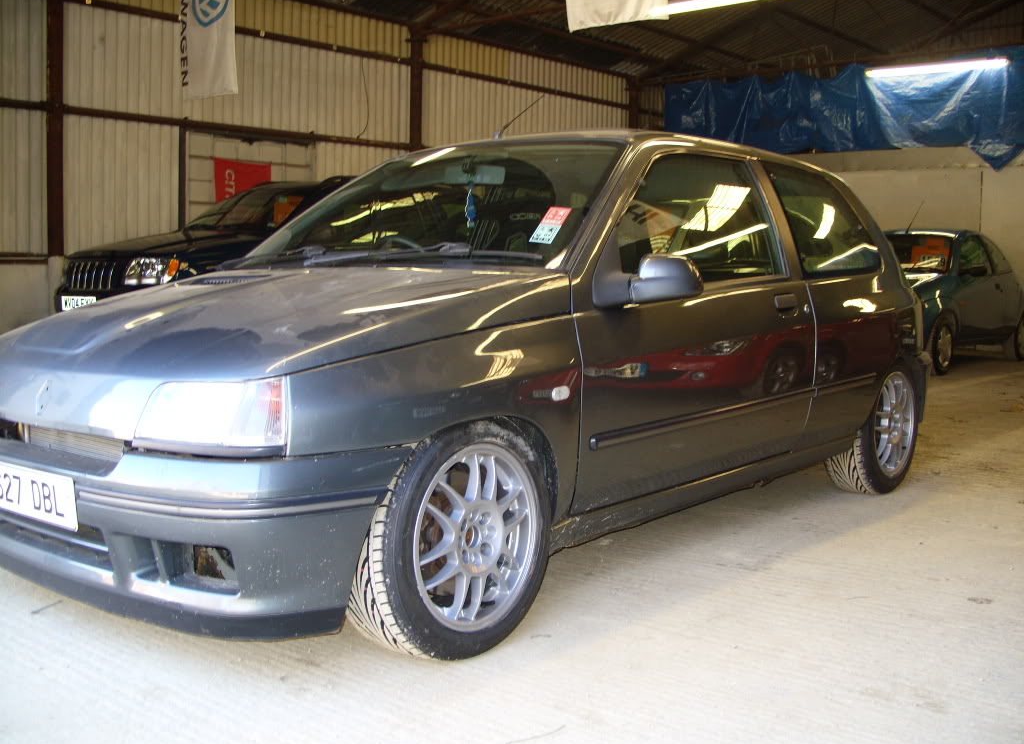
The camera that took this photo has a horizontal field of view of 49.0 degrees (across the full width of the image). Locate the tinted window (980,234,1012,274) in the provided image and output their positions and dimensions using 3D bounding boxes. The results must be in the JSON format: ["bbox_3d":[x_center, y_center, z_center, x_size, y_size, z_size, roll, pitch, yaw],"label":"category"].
[{"bbox_3d":[4.824,-1.155,11.018,0.050,0.390,0.680,-22,-10,39],"label":"tinted window"}]

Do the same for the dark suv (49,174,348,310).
[{"bbox_3d":[-1.792,-0.948,10.282,1.850,1.750,4.600,6,7,41],"label":"dark suv"}]

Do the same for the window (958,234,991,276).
[{"bbox_3d":[4.303,-1.093,10.388,0.050,0.400,1.000,-22,-10,39],"label":"window"}]

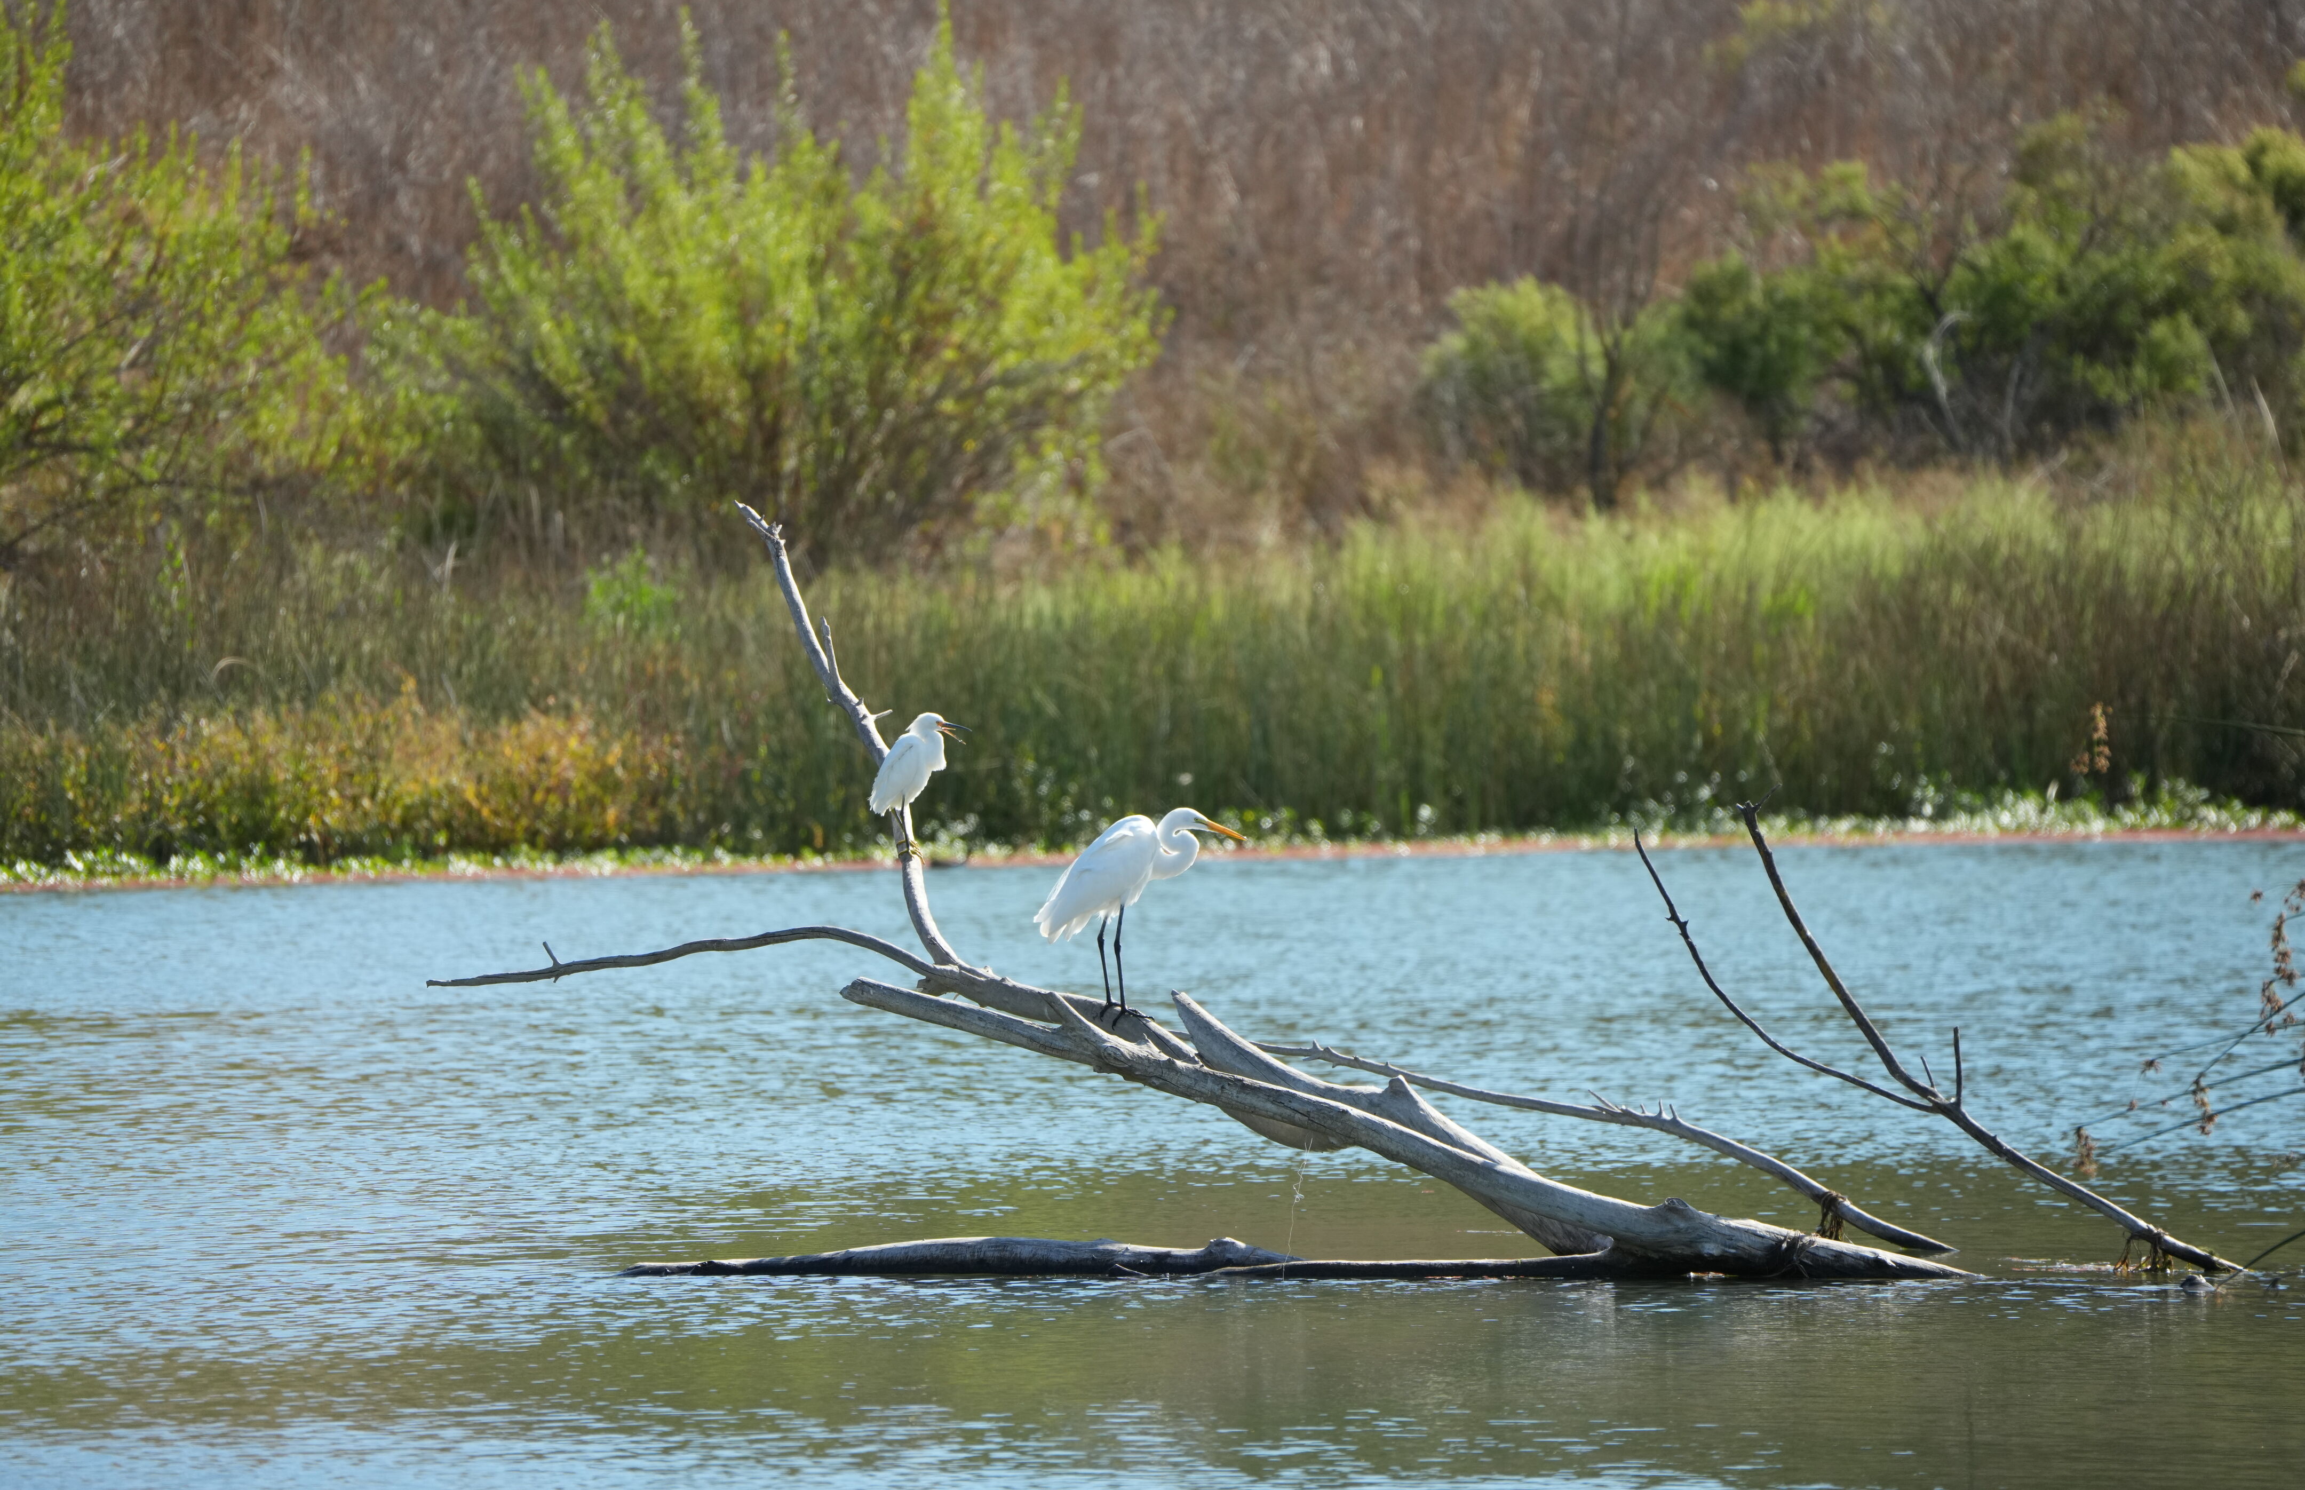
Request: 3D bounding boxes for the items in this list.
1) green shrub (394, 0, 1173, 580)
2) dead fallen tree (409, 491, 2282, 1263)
[{"bbox_3d":[-1.616,-1.987,111.000,3.300,2.450,2.800,0,1,0],"label":"green shrub"},{"bbox_3d":[0.281,0.367,61.000,4.000,1.900,1.600,0,1,0],"label":"dead fallen tree"}]

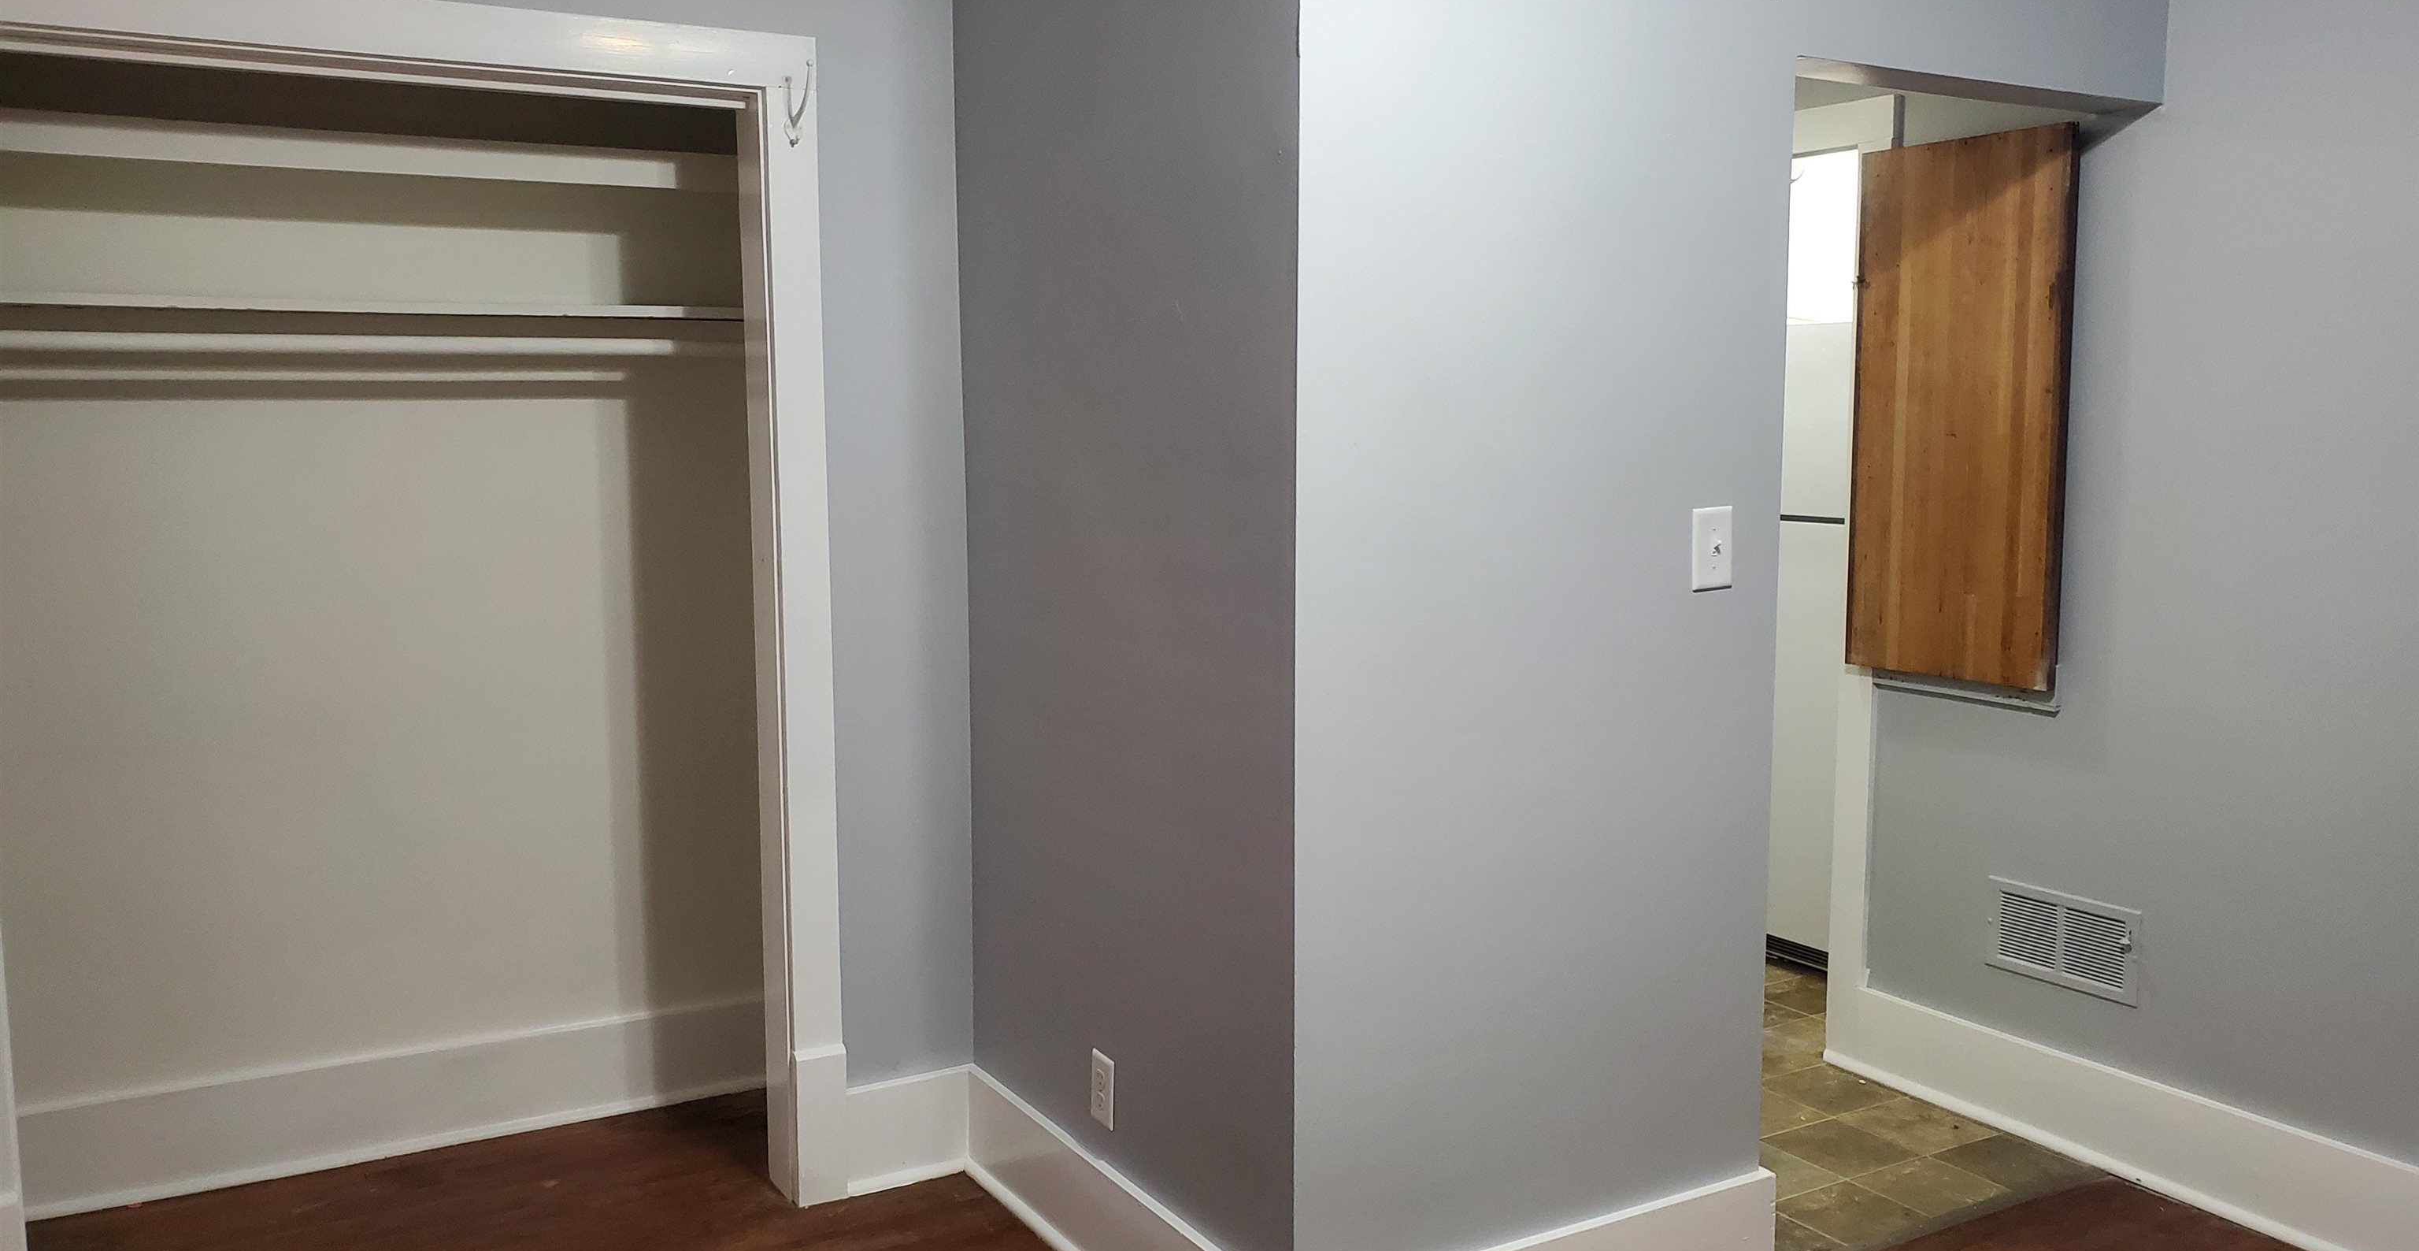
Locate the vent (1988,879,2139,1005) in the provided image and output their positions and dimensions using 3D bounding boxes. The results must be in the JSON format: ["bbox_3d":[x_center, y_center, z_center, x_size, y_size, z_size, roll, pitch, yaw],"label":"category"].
[{"bbox_3d":[1.688,0.628,3.609,0.018,0.187,0.331,-4,7,-30],"label":"vent"}]

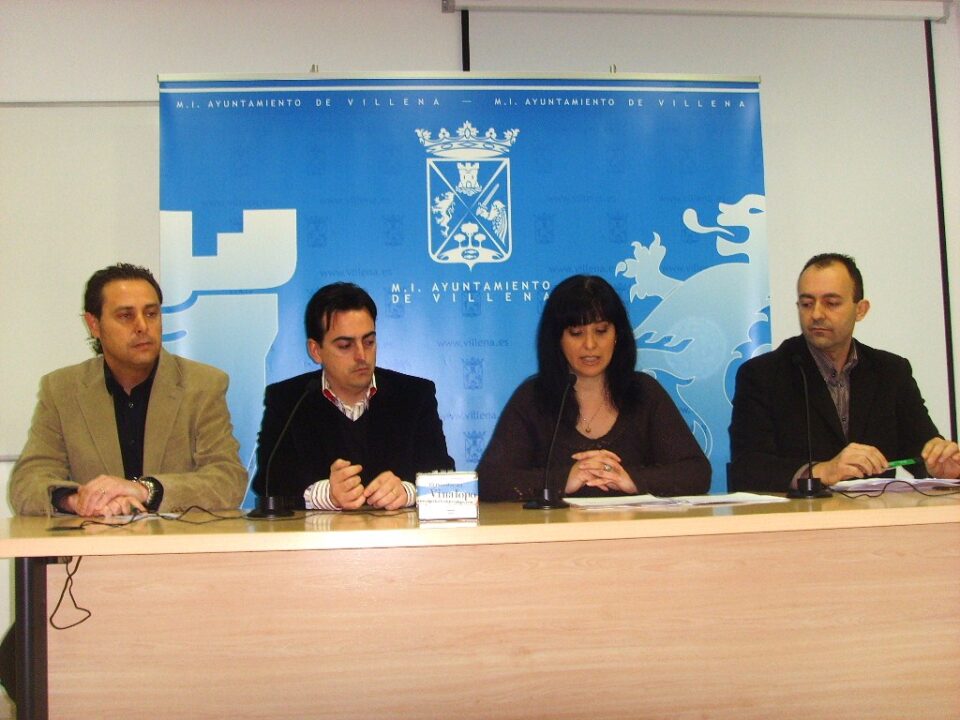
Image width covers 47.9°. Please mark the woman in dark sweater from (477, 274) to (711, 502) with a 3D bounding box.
[{"bbox_3d":[0.270,0.421,2.500,0.550,1.280,0.740,-2,-4,-1],"label":"woman in dark sweater"}]

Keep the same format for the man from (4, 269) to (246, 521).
[{"bbox_3d":[-0.782,0.415,2.430,0.580,1.340,0.760,-1,-4,-11],"label":"man"}]

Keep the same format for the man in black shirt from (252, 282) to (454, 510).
[{"bbox_3d":[-0.279,0.428,2.450,0.530,1.290,0.760,-1,-4,-8],"label":"man in black shirt"}]

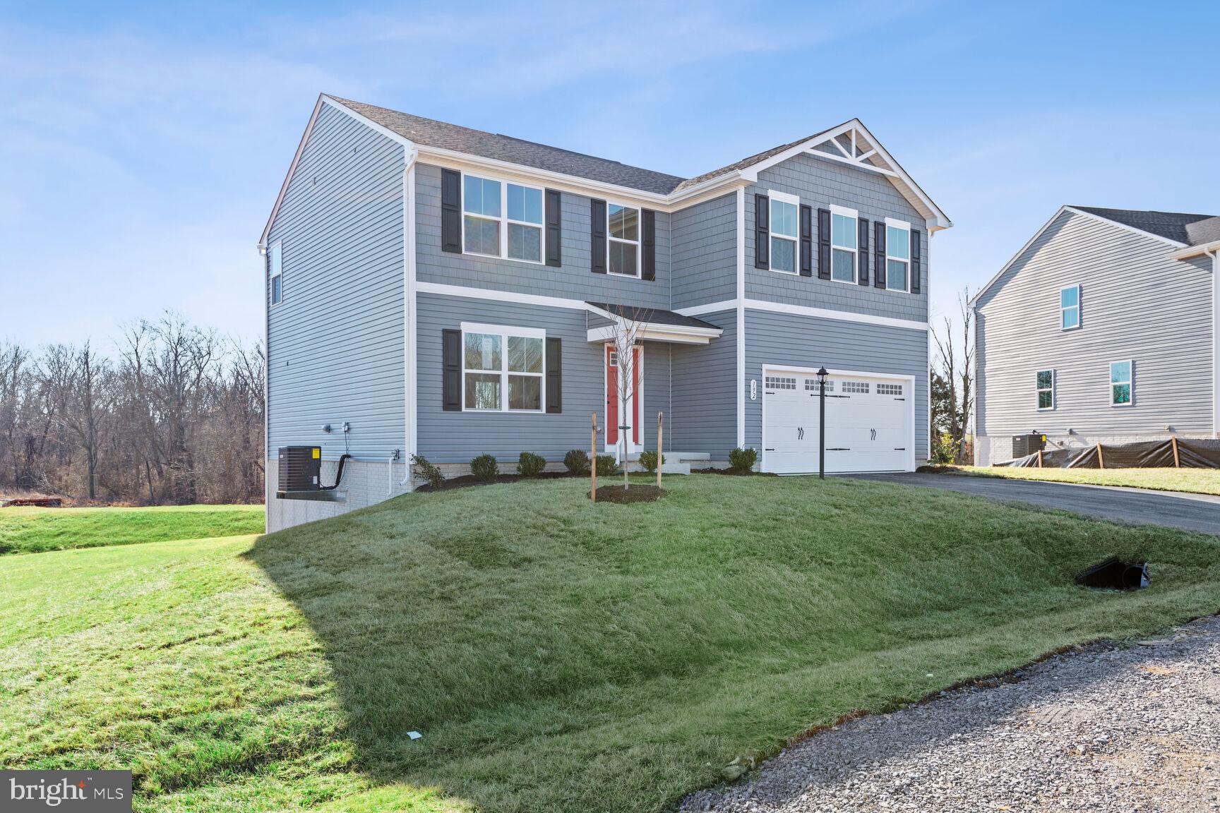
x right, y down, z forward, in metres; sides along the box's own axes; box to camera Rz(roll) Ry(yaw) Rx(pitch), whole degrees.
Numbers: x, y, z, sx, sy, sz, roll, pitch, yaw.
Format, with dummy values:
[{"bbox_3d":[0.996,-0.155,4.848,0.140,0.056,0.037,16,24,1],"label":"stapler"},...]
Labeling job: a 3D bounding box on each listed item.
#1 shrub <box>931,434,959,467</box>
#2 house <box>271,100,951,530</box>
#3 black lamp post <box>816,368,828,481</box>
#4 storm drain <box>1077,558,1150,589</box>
[{"bbox_3d":[10.617,1.364,28.000,0.900,1.030,0.880,2,-3,-36],"label":"shrub"},{"bbox_3d":[-0.532,-1.720,21.860,12.800,9.900,11.700,2,-3,-36],"label":"house"},{"bbox_3d":[3.779,0.292,15.700,0.210,2.000,0.210,0,-2,0],"label":"black lamp post"},{"bbox_3d":[6.562,2.178,11.500,0.660,0.370,0.800,2,-3,-36],"label":"storm drain"}]

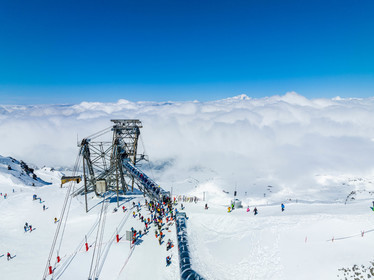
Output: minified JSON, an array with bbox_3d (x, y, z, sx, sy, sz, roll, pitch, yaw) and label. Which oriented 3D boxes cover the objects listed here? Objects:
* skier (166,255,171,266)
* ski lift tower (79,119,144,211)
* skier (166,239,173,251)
[{"bbox_3d":[-3.580,23.350,50.000,0.700,1.750,1.100,2,9,17],"label":"skier"},{"bbox_3d":[-22.400,6.730,80.950,11.500,25.500,17.000,2,9,14],"label":"ski lift tower"},{"bbox_3d":[-3.720,22.500,55.200,0.750,1.750,1.100,2,9,17],"label":"skier"}]

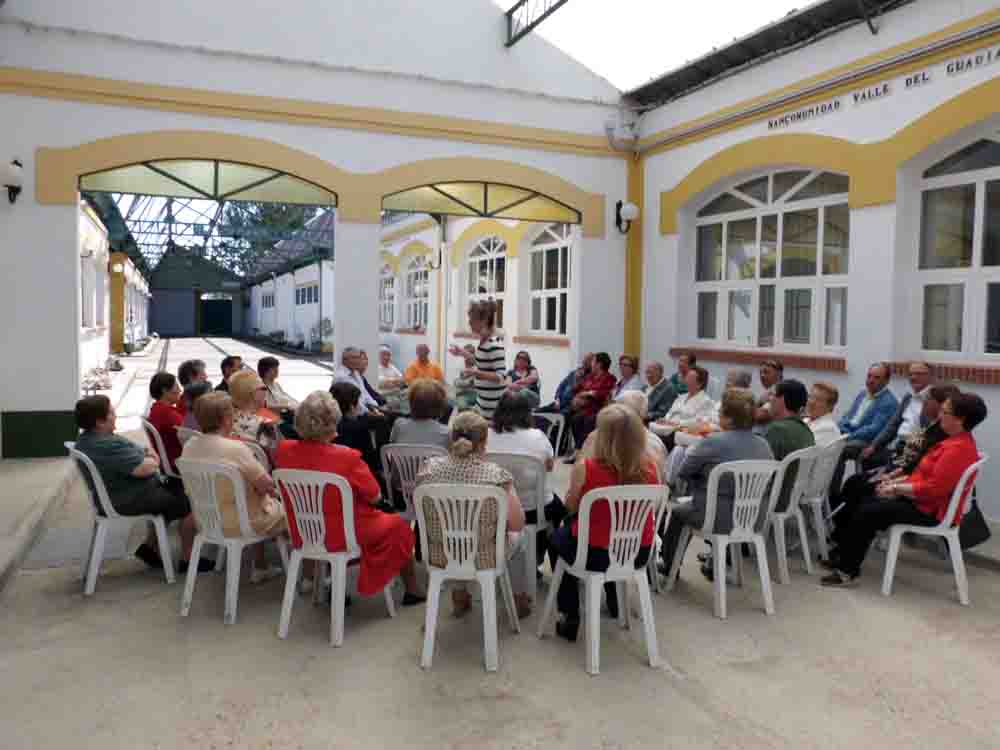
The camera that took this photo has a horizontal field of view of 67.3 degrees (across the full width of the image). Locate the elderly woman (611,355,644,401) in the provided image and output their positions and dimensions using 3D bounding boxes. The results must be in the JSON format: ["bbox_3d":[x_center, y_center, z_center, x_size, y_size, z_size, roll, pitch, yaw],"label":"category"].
[{"bbox_3d":[1.259,0.402,7.813,0.500,1.210,0.800,4,6,40],"label":"elderly woman"}]

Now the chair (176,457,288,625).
[{"bbox_3d":[-1.440,0.833,4.077,0.470,0.835,0.520,2,5,18],"label":"chair"}]

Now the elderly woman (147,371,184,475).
[{"bbox_3d":[-2.219,0.552,5.490,0.820,1.160,0.500,-2,5,-25],"label":"elderly woman"}]

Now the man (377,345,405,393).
[{"bbox_3d":[-1.431,0.250,9.456,0.520,1.220,0.800,-1,5,-17],"label":"man"}]

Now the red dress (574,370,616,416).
[{"bbox_3d":[1.032,0.240,8.244,0.420,0.570,0.500,-2,5,-28],"label":"red dress"}]

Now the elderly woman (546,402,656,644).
[{"bbox_3d":[0.499,0.742,3.707,0.500,1.230,0.700,-1,5,-16],"label":"elderly woman"}]

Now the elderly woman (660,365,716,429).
[{"bbox_3d":[1.541,0.517,6.310,0.820,1.170,0.520,-3,5,-35],"label":"elderly woman"}]

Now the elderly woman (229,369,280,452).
[{"bbox_3d":[-1.731,0.578,5.570,0.750,1.230,0.500,-3,6,-32],"label":"elderly woman"}]

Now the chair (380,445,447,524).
[{"bbox_3d":[-0.472,0.829,4.753,0.480,0.850,0.500,1,4,8],"label":"chair"}]

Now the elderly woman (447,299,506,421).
[{"bbox_3d":[-0.161,0.318,5.388,0.420,1.700,0.450,0,4,2],"label":"elderly woman"}]

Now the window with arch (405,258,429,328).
[{"bbox_3d":[-2.163,-2.141,19.685,0.120,2.050,2.150,-2,5,-25],"label":"window with arch"}]

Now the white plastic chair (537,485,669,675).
[{"bbox_3d":[0.504,0.914,3.633,0.480,0.850,0.500,-1,4,-18],"label":"white plastic chair"}]

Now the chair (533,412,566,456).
[{"bbox_3d":[0.650,0.486,8.745,0.520,0.835,0.470,-1,5,-20],"label":"chair"}]

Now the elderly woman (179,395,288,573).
[{"bbox_3d":[-1.379,0.658,4.243,0.520,1.160,0.780,2,5,22],"label":"elderly woman"}]

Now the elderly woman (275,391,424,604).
[{"bbox_3d":[-0.781,0.689,4.048,0.520,1.230,0.820,3,5,36],"label":"elderly woman"}]

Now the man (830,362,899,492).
[{"bbox_3d":[2.688,0.532,5.792,0.820,1.250,0.520,-1,4,-18],"label":"man"}]

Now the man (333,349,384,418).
[{"bbox_3d":[-1.331,0.374,7.660,0.850,1.280,0.550,2,5,22],"label":"man"}]

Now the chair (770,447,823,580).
[{"bbox_3d":[1.745,0.827,4.795,0.460,0.880,0.550,-3,6,-34],"label":"chair"}]

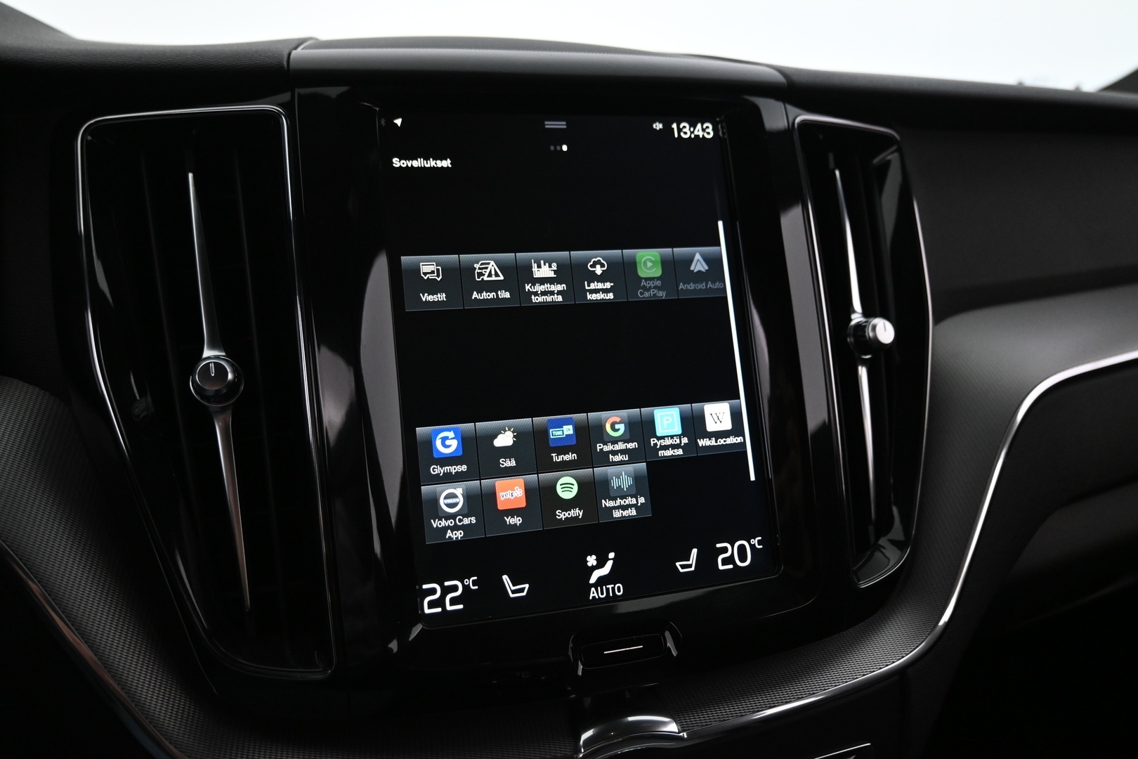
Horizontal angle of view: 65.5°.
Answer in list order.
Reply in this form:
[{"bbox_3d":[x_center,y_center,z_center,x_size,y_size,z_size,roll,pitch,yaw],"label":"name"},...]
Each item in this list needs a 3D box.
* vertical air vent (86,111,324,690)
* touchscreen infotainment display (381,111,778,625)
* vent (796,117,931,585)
[{"bbox_3d":[-0.119,0.005,0.300,0.072,0.188,0.038,-6,-6,2],"label":"vertical air vent"},{"bbox_3d":[0.003,-0.010,0.327,0.134,0.178,0.018,-4,-6,-17],"label":"touchscreen infotainment display"},{"bbox_3d":[0.120,-0.013,0.371,0.072,0.188,0.038,-2,-8,-35],"label":"vent"}]

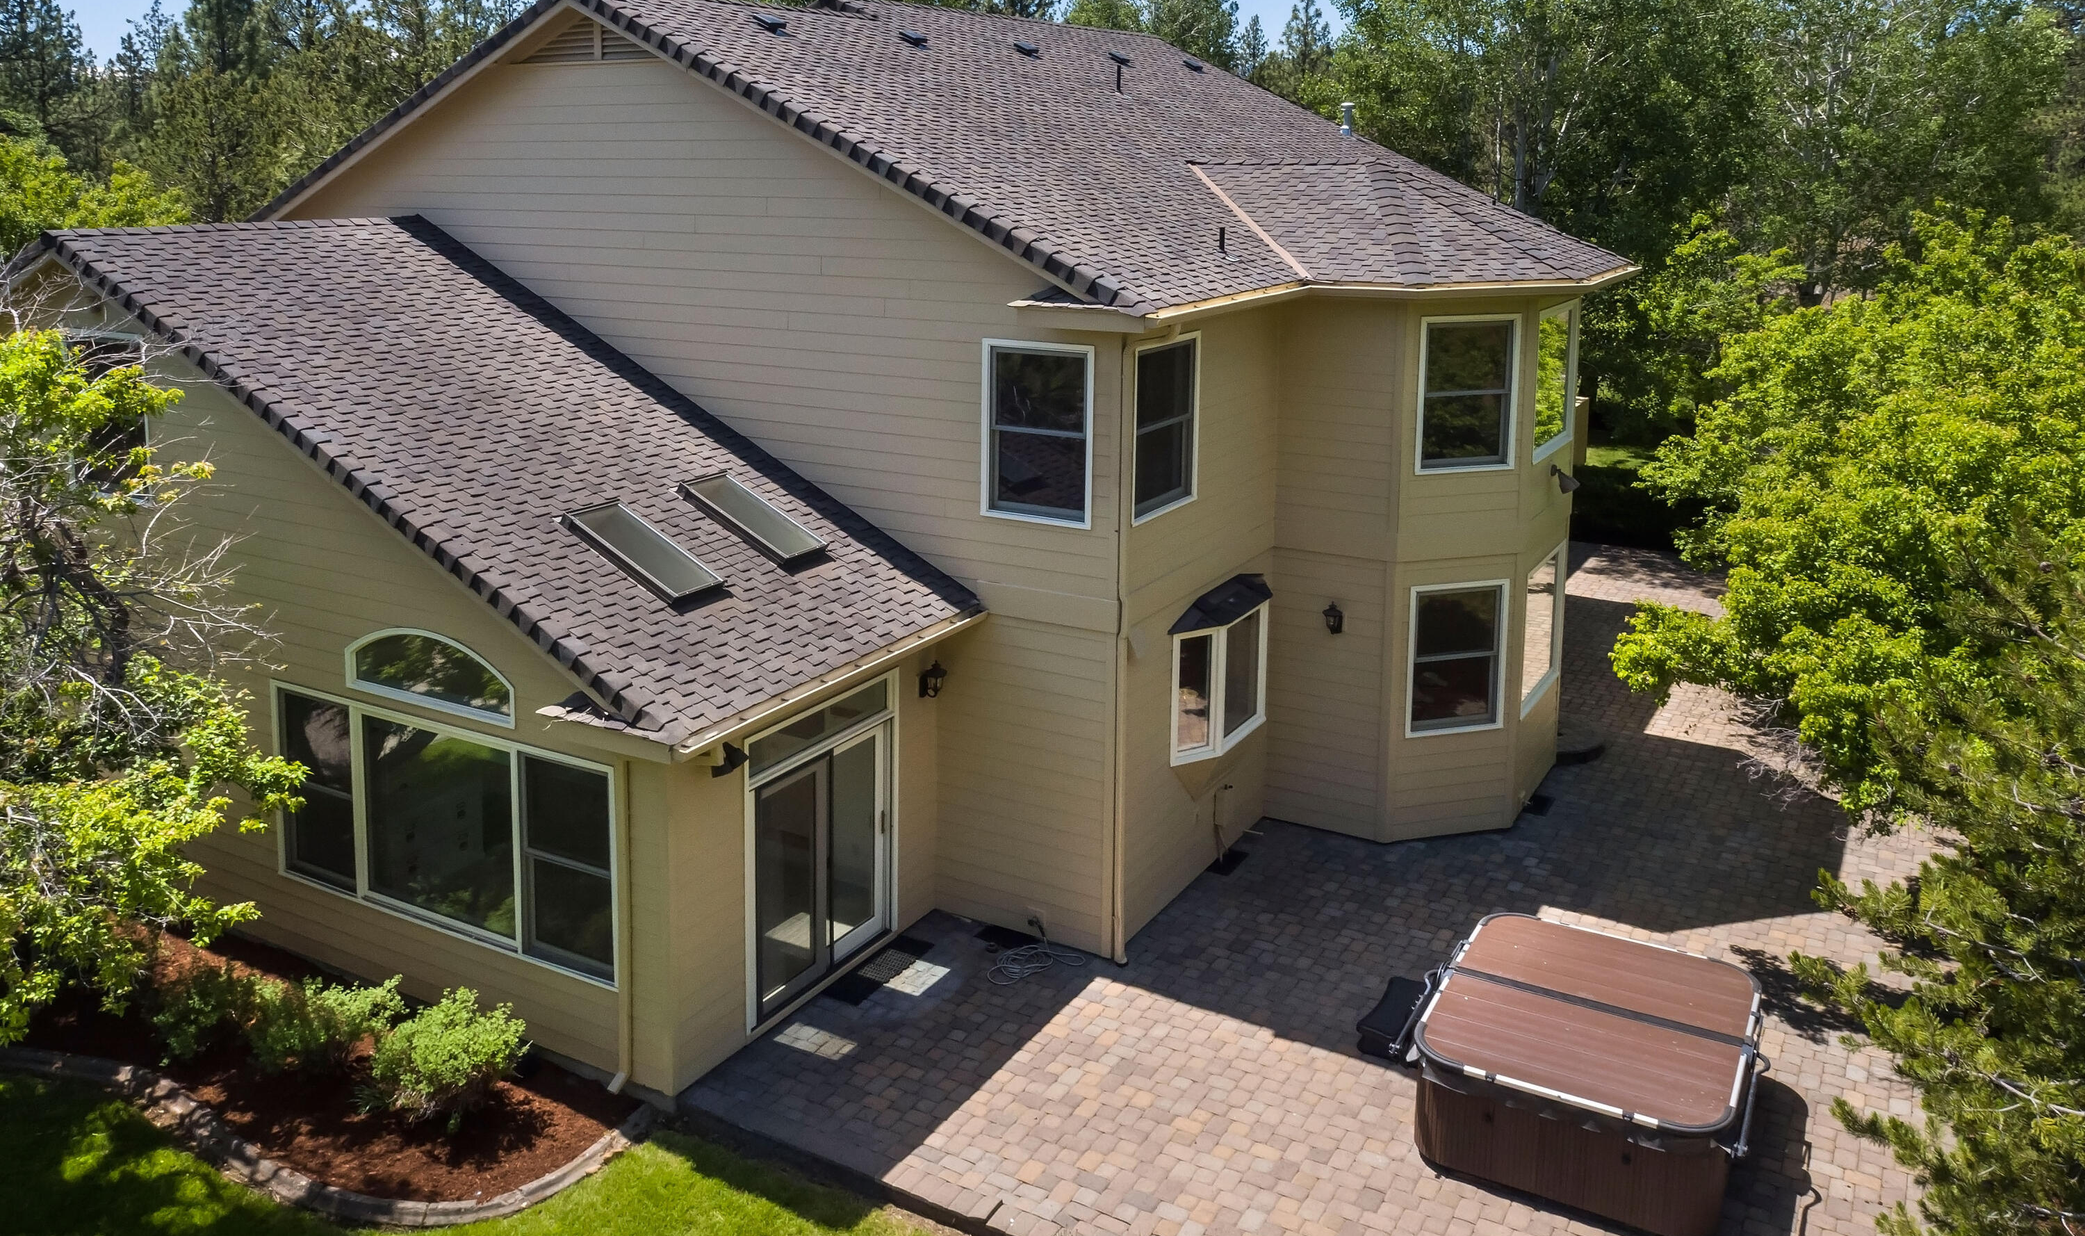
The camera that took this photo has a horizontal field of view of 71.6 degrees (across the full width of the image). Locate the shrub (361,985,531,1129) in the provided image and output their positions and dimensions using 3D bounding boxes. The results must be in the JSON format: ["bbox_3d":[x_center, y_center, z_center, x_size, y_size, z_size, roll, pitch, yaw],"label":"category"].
[{"bbox_3d":[-4.817,3.420,11.578,1.040,0.830,1.000,0,15,0],"label":"shrub"}]

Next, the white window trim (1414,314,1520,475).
[{"bbox_3d":[4.367,-2.276,14.782,1.140,1.590,0.100,-4,16,-14],"label":"white window trim"}]

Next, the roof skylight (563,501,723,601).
[{"bbox_3d":[-3.245,-0.536,11.743,1.300,0.150,0.640,34,28,19],"label":"roof skylight"}]

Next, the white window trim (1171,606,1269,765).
[{"bbox_3d":[1.925,0.590,14.689,0.360,1.350,2.000,8,17,29],"label":"white window trim"}]

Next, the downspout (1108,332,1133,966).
[{"bbox_3d":[0.684,0.354,12.651,0.100,5.750,0.090,8,17,29],"label":"downspout"}]

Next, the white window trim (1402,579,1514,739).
[{"bbox_3d":[4.472,0.443,15.539,1.150,1.660,0.110,-4,16,-14],"label":"white window trim"}]

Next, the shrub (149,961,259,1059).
[{"bbox_3d":[-7.224,3.313,12.434,0.760,0.620,0.740,8,17,29],"label":"shrub"}]

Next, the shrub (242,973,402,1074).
[{"bbox_3d":[-6.093,3.349,12.272,1.050,0.620,0.850,8,17,29],"label":"shrub"}]

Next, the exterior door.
[{"bbox_3d":[-1.897,2.207,12.706,0.130,2.120,2.000,8,17,29],"label":"exterior door"}]

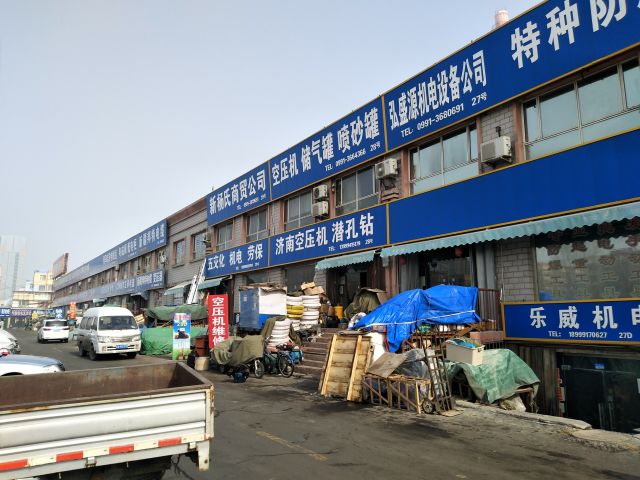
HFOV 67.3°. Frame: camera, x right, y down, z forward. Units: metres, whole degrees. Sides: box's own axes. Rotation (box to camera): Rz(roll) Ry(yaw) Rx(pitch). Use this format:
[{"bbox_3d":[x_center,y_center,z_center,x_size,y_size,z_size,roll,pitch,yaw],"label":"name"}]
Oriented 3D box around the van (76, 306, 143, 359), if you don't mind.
[{"bbox_3d":[-9.411,4.070,21.333,1.700,2.080,4.800,5,-10,-33],"label":"van"}]

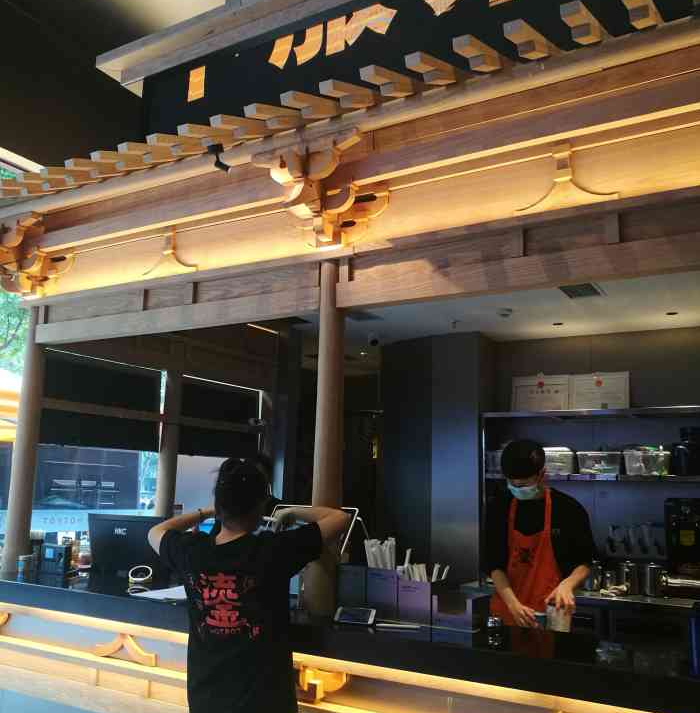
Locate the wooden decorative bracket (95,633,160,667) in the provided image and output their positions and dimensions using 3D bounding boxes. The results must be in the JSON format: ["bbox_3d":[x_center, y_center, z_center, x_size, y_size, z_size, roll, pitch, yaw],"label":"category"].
[{"bbox_3d":[-0.944,1.243,3.114,0.375,0.110,0.050,-5,-11,31],"label":"wooden decorative bracket"}]

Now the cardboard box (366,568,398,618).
[{"bbox_3d":[0.159,0.903,2.774,0.130,0.183,0.146,-5,-11,31],"label":"cardboard box"}]

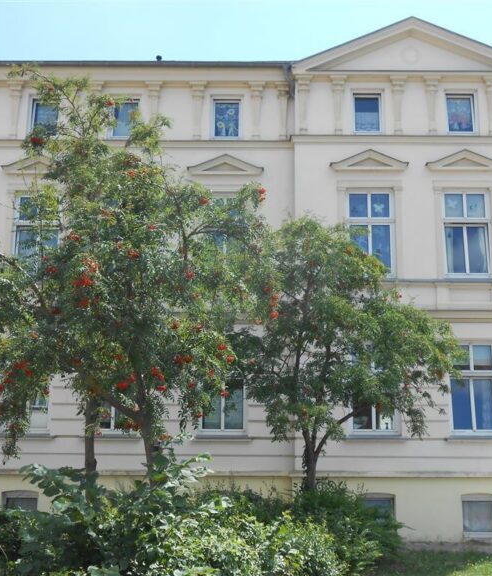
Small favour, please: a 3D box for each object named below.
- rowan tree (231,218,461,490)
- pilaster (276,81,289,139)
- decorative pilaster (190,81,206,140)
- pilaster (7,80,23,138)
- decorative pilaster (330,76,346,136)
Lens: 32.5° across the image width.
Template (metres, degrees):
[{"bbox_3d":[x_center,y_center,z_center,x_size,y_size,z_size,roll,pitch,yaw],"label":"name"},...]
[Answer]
[{"bbox_3d":[1.753,1.678,14.761,4.059,6.001,3.800,0,-11,0],"label":"rowan tree"},{"bbox_3d":[0.888,-4.287,20.599,0.318,1.546,0.180,0,-12,0],"label":"pilaster"},{"bbox_3d":[-1.155,-4.302,20.613,0.405,1.547,0.180,0,-12,0],"label":"decorative pilaster"},{"bbox_3d":[-5.524,-4.258,20.148,0.372,1.402,0.180,0,-13,0],"label":"pilaster"},{"bbox_3d":[2.075,-4.096,18.986,0.365,1.434,0.200,0,-11,0],"label":"decorative pilaster"}]

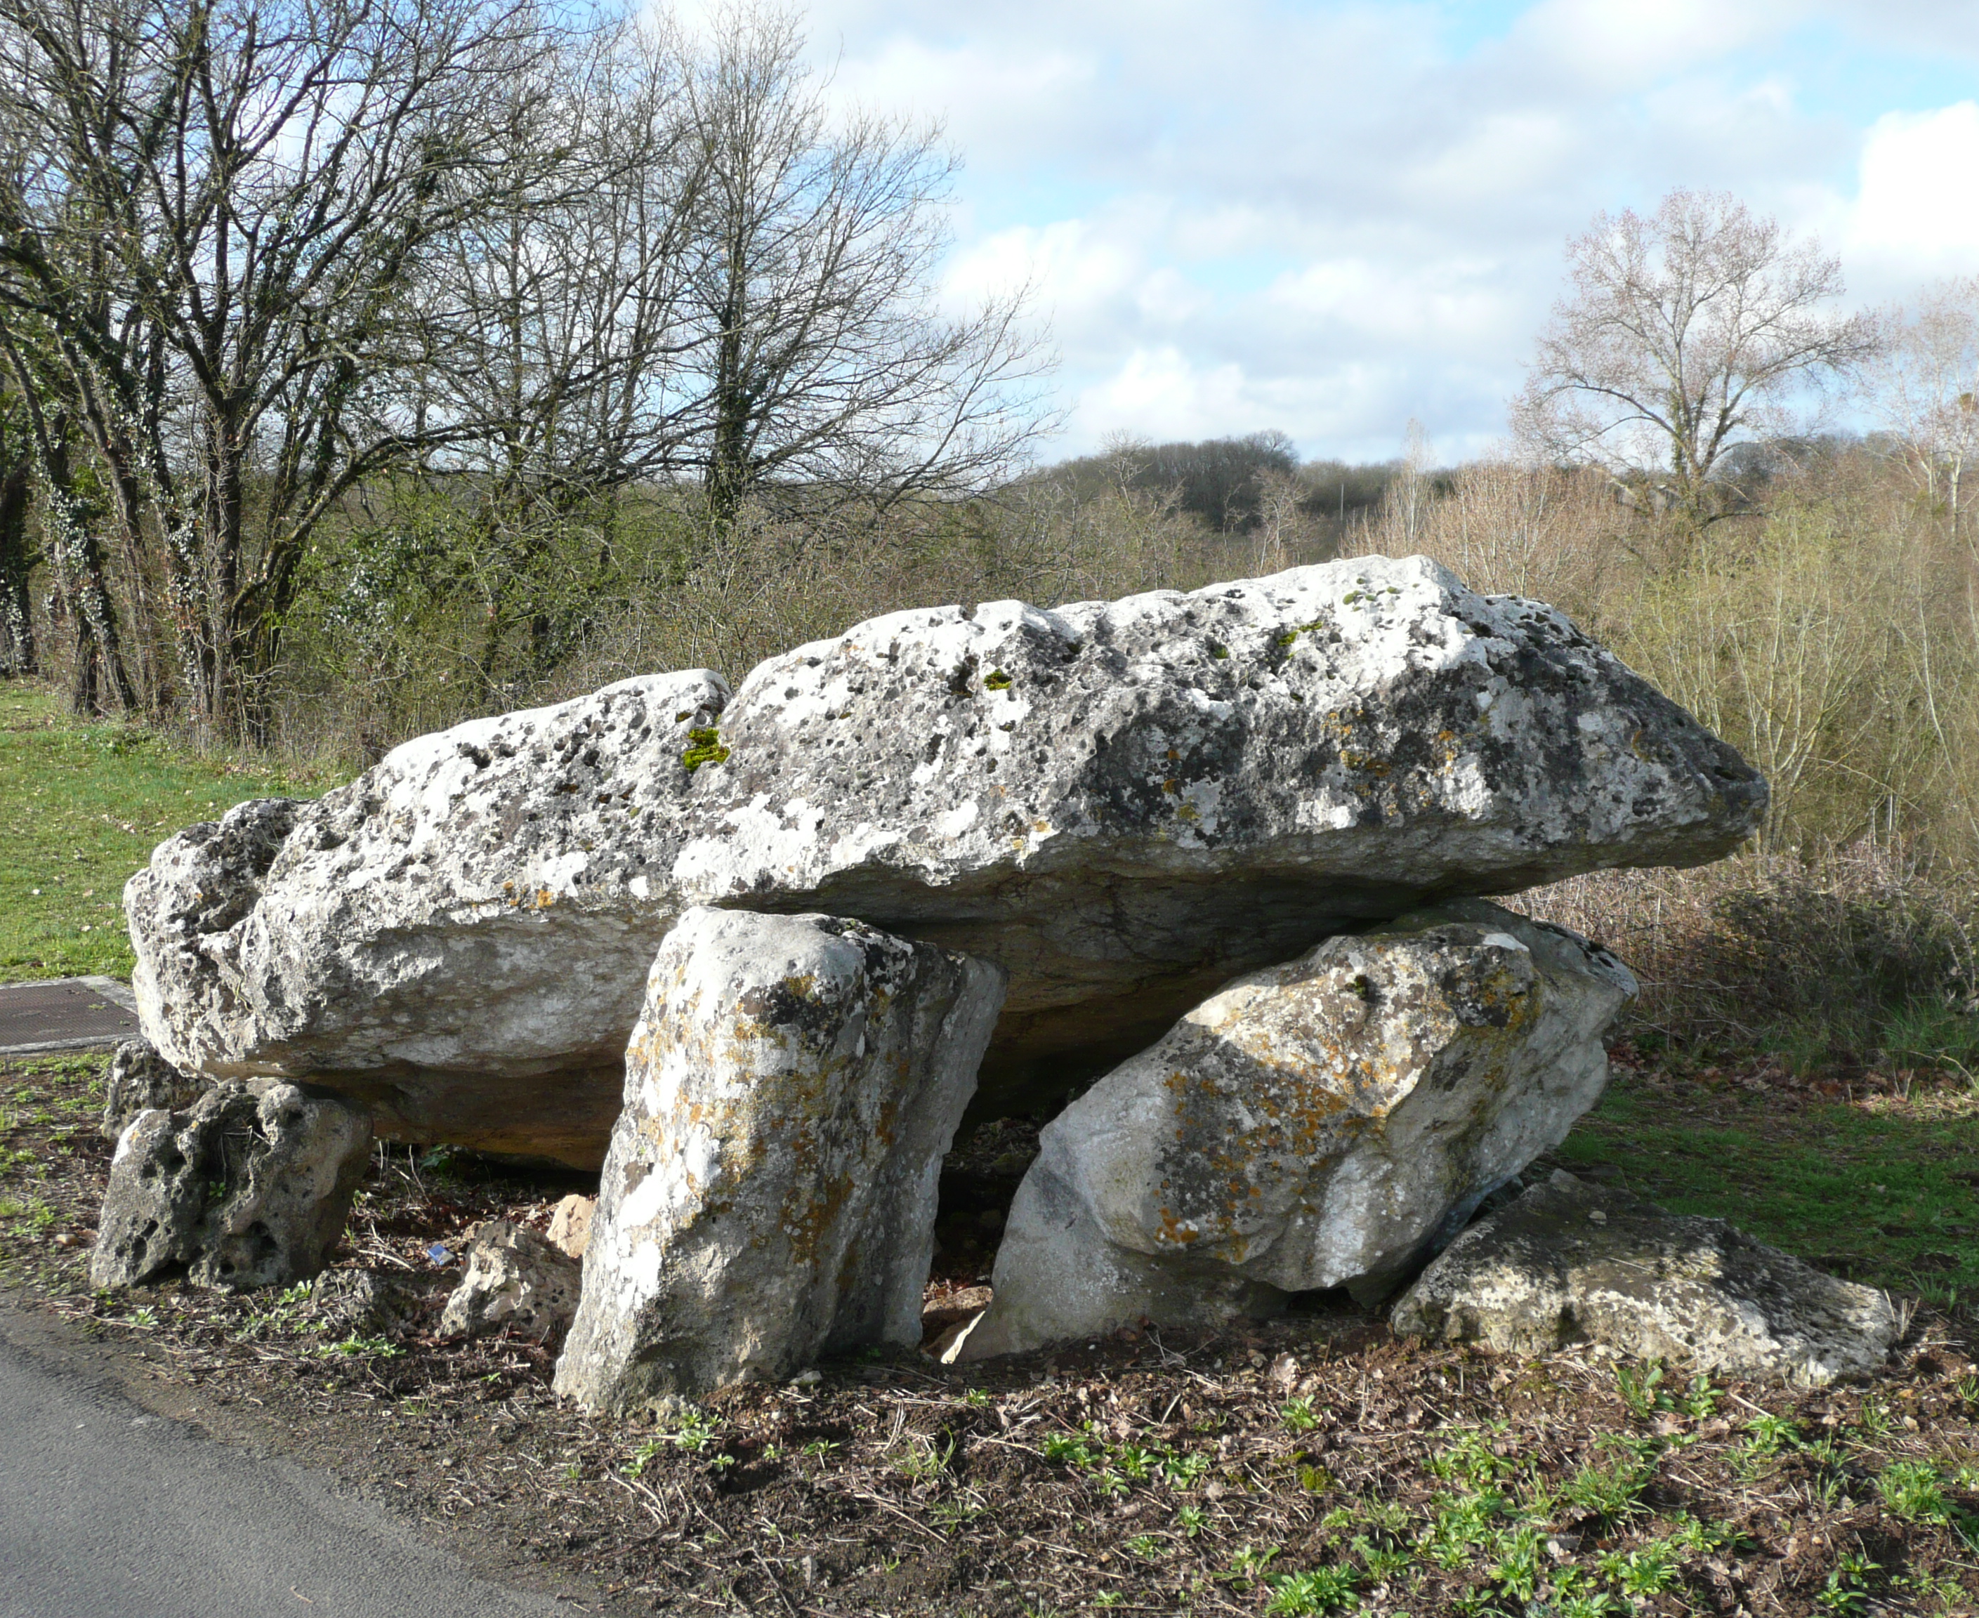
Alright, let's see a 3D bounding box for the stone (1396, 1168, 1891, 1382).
[{"bbox_3d":[1.360,0.939,4.981,1.000,0.310,0.560,2,6,22],"label":"stone"}]

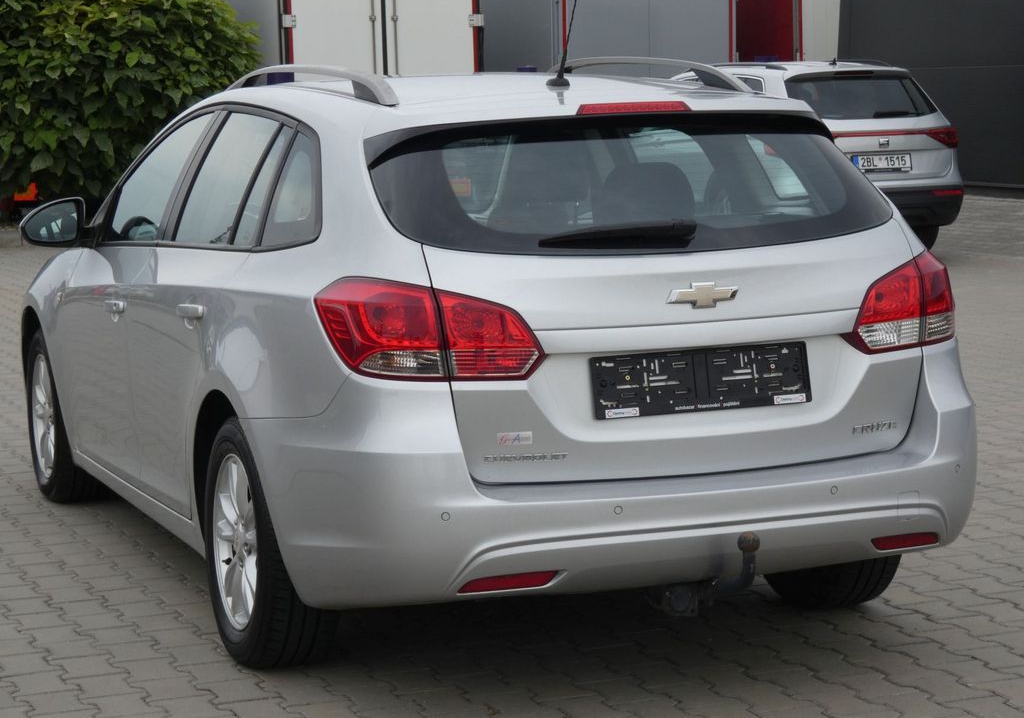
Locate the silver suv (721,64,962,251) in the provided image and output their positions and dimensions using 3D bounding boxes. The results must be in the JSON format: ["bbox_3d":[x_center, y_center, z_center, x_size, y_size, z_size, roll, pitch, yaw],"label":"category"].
[{"bbox_3d":[2.087,-1.775,20.527,1.870,1.665,4.735,-4,7,-21],"label":"silver suv"}]

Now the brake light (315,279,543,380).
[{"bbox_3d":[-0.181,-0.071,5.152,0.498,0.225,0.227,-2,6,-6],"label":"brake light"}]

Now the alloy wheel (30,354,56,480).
[{"bbox_3d":[-1.589,0.201,8.361,0.190,0.440,0.440,-4,7,-21],"label":"alloy wheel"}]

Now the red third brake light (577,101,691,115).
[{"bbox_3d":[0.282,-0.590,5.499,0.295,0.030,0.035,-4,-8,-21],"label":"red third brake light"}]

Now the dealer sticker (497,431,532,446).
[{"bbox_3d":[0.006,0.173,5.055,0.082,0.026,0.003,-2,0,-9],"label":"dealer sticker"}]

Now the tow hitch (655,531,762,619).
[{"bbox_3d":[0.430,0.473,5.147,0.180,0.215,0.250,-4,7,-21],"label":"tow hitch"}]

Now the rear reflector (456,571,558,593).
[{"bbox_3d":[-0.013,0.485,5.068,0.220,0.040,0.030,-2,6,-8],"label":"rear reflector"}]

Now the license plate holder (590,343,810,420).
[{"bbox_3d":[0.429,0.049,5.228,0.530,0.135,0.020,-4,-1,-21],"label":"license plate holder"}]

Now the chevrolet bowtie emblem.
[{"bbox_3d":[0.426,-0.142,5.206,0.178,0.059,0.018,-4,-7,-21],"label":"chevrolet bowtie emblem"}]

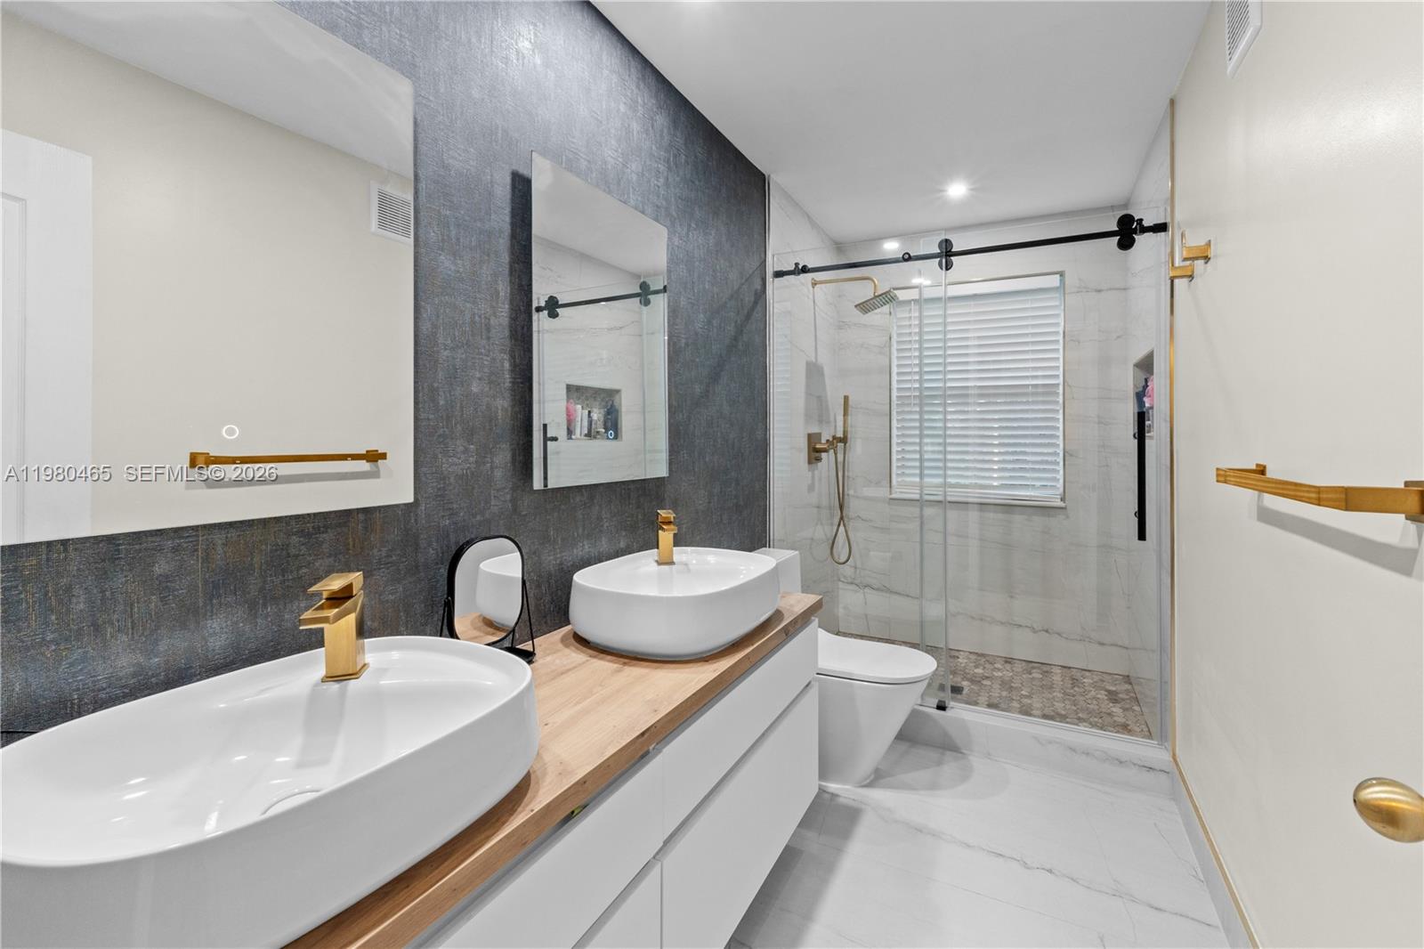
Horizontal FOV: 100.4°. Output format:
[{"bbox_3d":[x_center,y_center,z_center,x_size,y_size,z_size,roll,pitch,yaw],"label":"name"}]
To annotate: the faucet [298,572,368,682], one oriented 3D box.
[{"bbox_3d":[-0.556,0.233,0.876,0.051,0.154,0.140,-1,3,-13],"label":"faucet"}]

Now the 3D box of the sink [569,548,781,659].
[{"bbox_3d":[-0.087,0.321,1.596,0.445,0.146,0.560,1,3,28],"label":"sink"}]

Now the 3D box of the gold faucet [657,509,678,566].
[{"bbox_3d":[-0.124,0.183,1.657,0.051,0.154,0.140,-1,3,-13],"label":"gold faucet"}]

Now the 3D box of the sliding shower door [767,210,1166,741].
[{"bbox_3d":[0.961,-0.013,2.469,1.480,1.920,0.080,1,3,27],"label":"sliding shower door"}]

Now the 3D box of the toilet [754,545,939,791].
[{"bbox_3d":[0.471,0.743,2.306,0.755,0.775,0.370,1,3,28],"label":"toilet"}]

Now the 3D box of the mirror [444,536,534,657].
[{"bbox_3d":[-0.472,0.275,1.241,0.090,0.285,0.218,2,3,33],"label":"mirror"}]

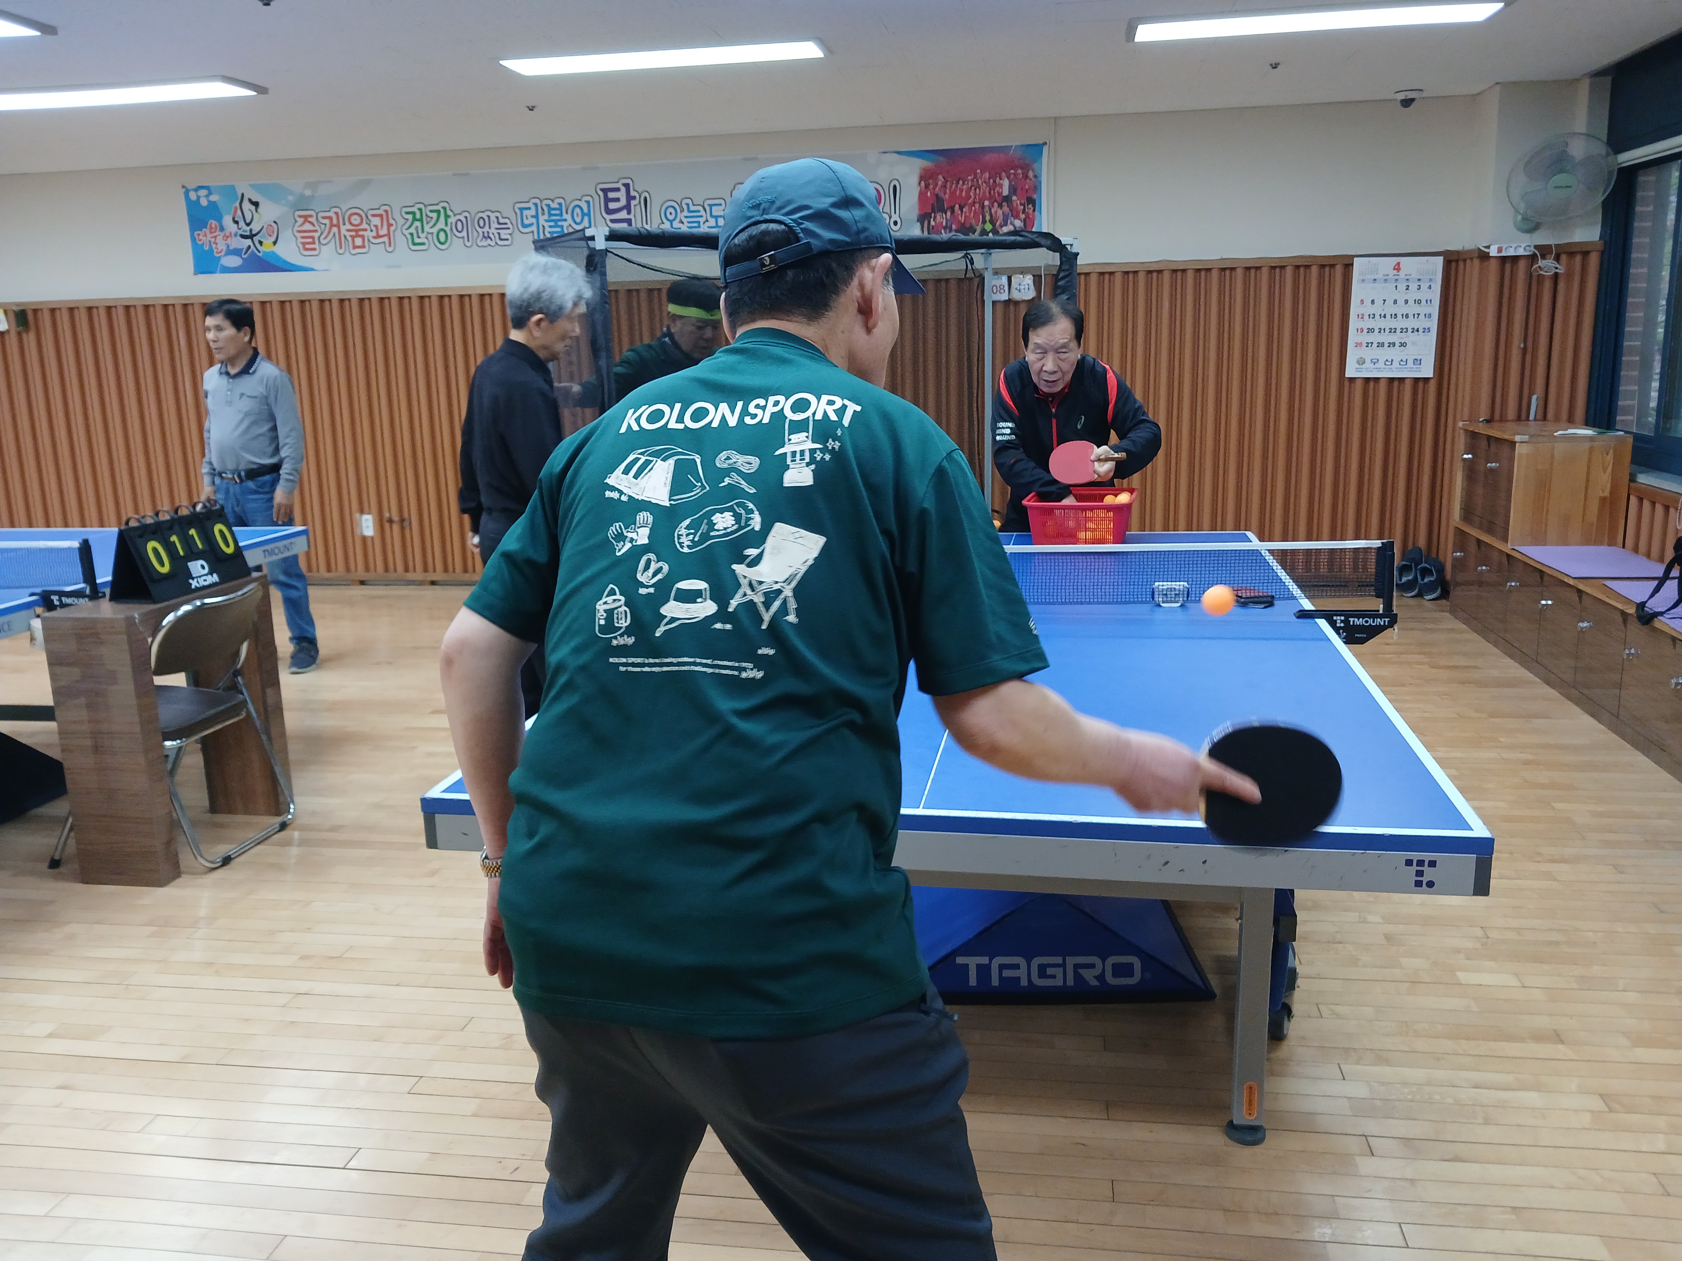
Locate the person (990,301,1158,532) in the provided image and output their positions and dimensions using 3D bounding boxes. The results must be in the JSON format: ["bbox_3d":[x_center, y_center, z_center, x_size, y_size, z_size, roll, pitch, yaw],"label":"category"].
[{"bbox_3d":[0.787,-0.364,4.545,0.570,1.540,0.620,0,13,8],"label":"person"}]

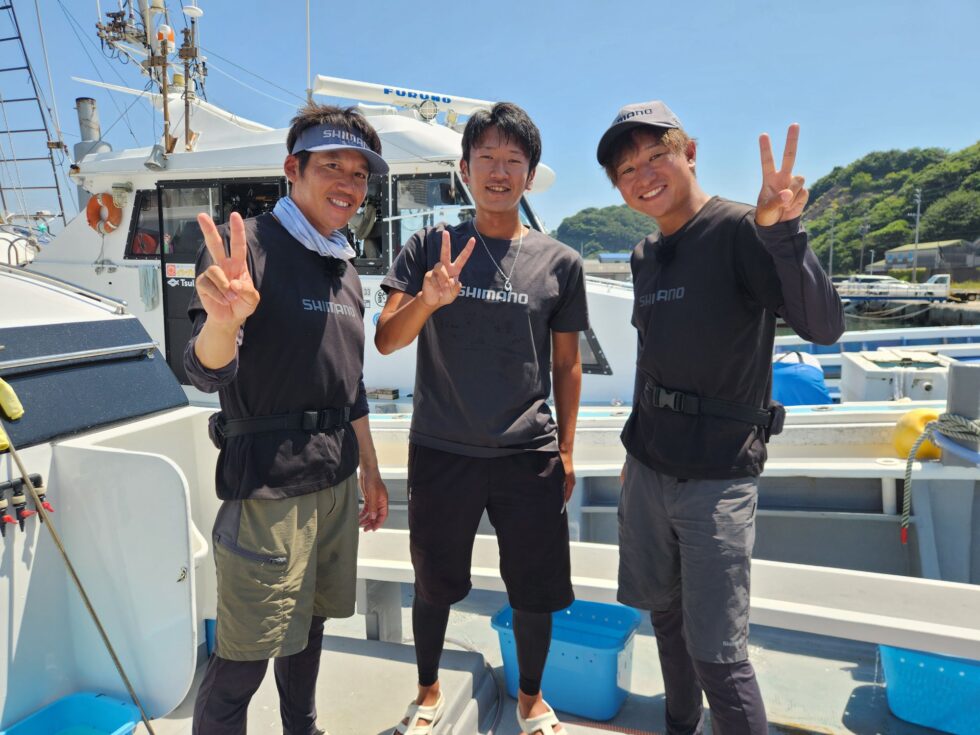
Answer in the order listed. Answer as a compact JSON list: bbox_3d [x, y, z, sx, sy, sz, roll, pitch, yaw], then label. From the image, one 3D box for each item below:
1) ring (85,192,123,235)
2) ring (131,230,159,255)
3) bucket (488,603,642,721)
[{"bbox_3d":[-3.844,-1.537,6.500,0.420,0.420,0.110,2,7,17],"label":"ring"},{"bbox_3d":[-3.826,-1.377,7.200,0.340,0.330,0.110,2,7,17],"label":"ring"},{"bbox_3d":[0.254,0.941,2.127,0.412,0.263,0.279,3,7,24],"label":"bucket"}]

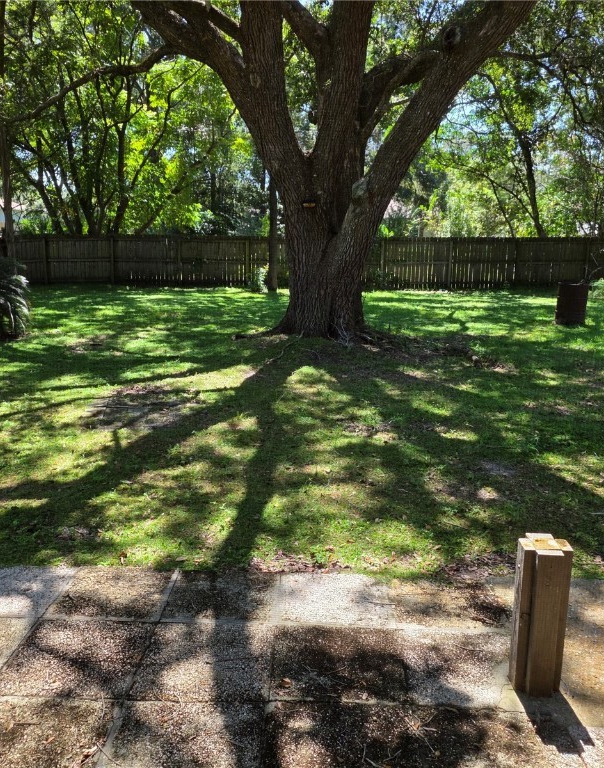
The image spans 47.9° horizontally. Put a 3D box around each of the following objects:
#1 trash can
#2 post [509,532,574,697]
[{"bbox_3d":[5.466,-1.633,13.800,0.590,0.870,0.590,5,13,21],"label":"trash can"},{"bbox_3d":[0.864,0.843,2.476,0.165,0.554,0.165,1,12,4],"label":"post"}]

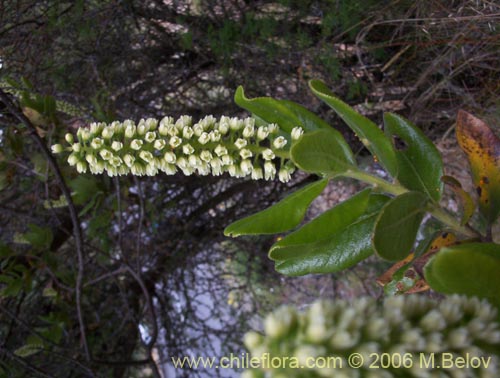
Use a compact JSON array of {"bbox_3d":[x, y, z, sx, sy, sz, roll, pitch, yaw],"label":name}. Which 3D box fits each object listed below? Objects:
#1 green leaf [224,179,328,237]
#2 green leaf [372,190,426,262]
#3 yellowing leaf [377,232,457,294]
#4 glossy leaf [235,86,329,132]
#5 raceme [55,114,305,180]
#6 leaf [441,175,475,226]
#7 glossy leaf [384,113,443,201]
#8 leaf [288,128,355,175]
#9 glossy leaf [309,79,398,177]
[{"bbox_3d":[0.013,0.008,0.267,0.017,0.055,0.010,64,-177,36],"label":"green leaf"},{"bbox_3d":[0.068,0.015,0.254,0.007,0.042,0.025,19,127,47],"label":"green leaf"},{"bbox_3d":[0.080,0.035,0.274,0.019,0.043,0.012,58,-173,36],"label":"yellowing leaf"},{"bbox_3d":[0.020,-0.032,0.281,0.023,0.068,0.013,-63,-17,22],"label":"glossy leaf"},{"bbox_3d":[-0.034,-0.019,0.265,0.028,0.117,0.028,-178,90,-85],"label":"raceme"},{"bbox_3d":[0.098,0.006,0.270,0.025,0.009,0.011,68,155,9],"label":"leaf"},{"bbox_3d":[0.079,-0.016,0.276,0.024,0.009,0.051,-36,70,32],"label":"glossy leaf"},{"bbox_3d":[0.033,-0.016,0.256,0.007,0.034,0.020,3,82,65],"label":"leaf"},{"bbox_3d":[0.049,-0.029,0.272,0.063,0.012,0.018,50,145,6],"label":"glossy leaf"}]

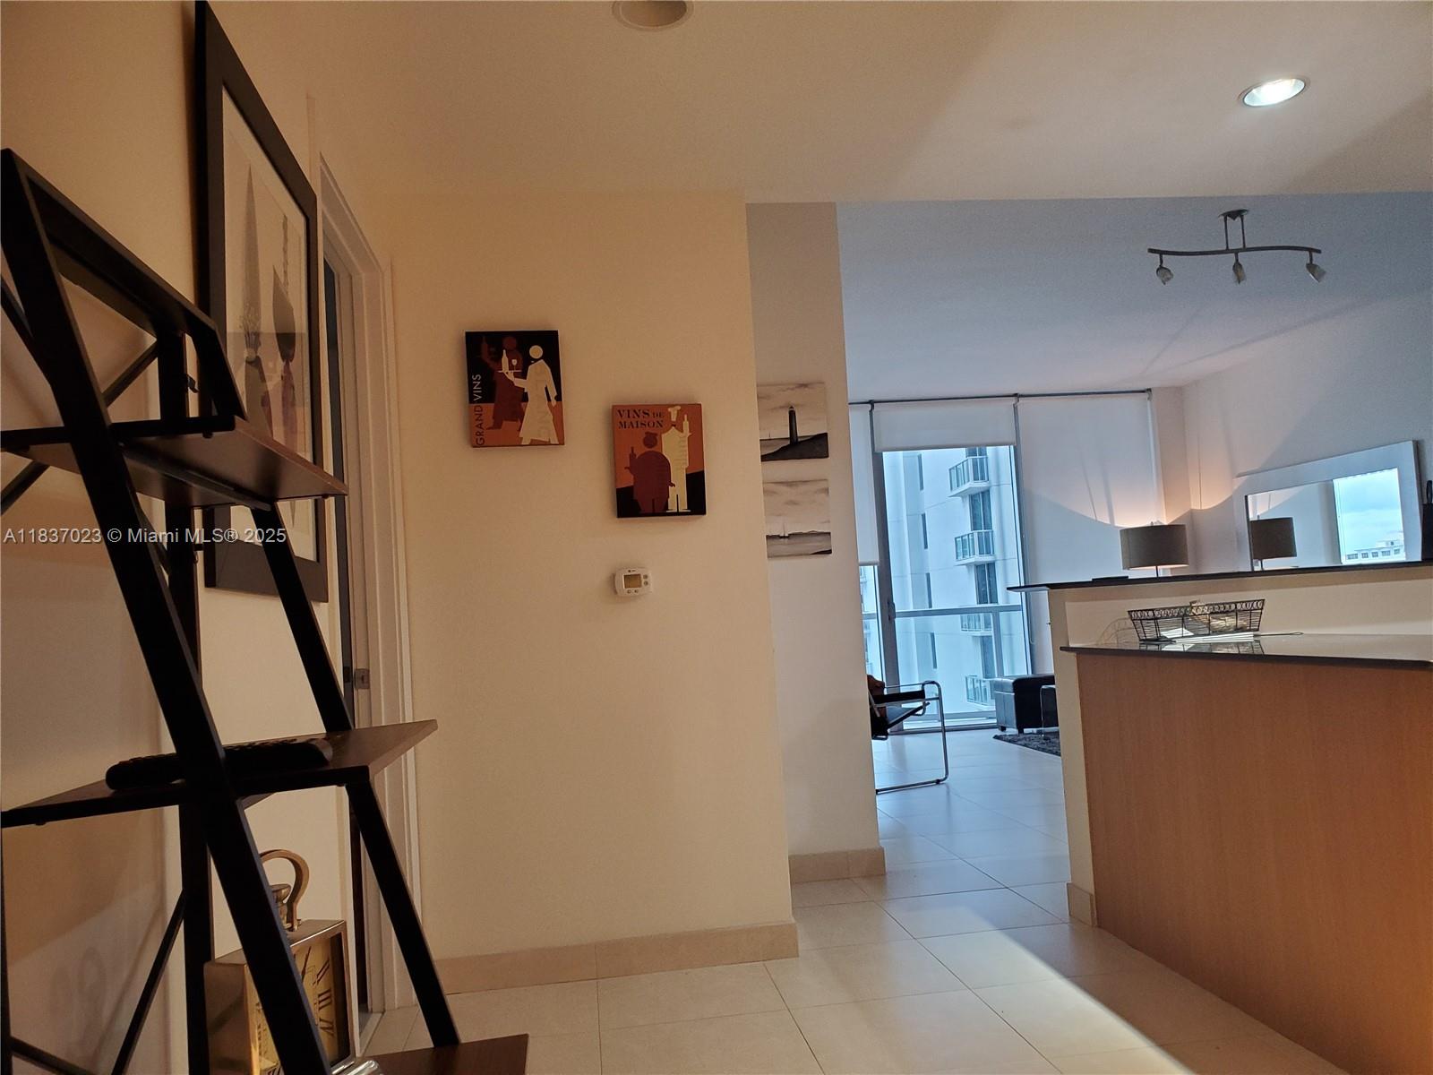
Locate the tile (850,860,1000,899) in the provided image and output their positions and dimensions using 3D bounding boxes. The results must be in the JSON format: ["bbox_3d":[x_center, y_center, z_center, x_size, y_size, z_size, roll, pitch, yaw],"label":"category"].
[{"bbox_3d":[0.789,1.325,4.166,0.500,0.010,0.492,-3,-4,-8],"label":"tile"}]

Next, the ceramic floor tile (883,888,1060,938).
[{"bbox_3d":[0.874,1.320,3.789,0.517,0.010,0.499,-3,-4,-7],"label":"ceramic floor tile"}]

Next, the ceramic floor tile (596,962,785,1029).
[{"bbox_3d":[-0.082,1.292,3.057,0.500,0.010,0.450,-3,-4,-8],"label":"ceramic floor tile"}]

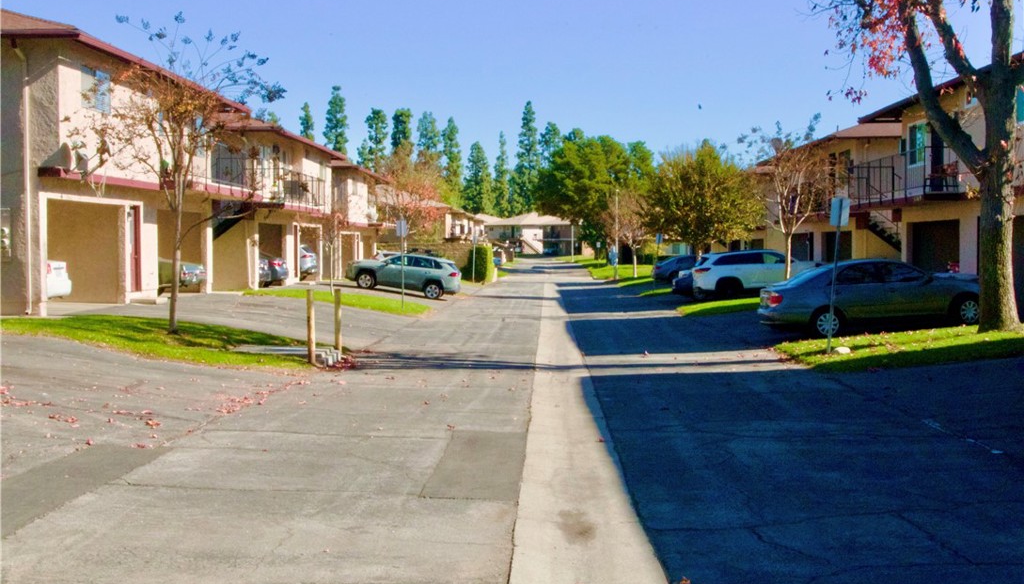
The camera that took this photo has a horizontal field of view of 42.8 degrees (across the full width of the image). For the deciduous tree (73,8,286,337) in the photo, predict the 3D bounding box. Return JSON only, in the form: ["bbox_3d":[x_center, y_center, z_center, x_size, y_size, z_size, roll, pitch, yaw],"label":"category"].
[{"bbox_3d":[-6.123,-2.197,23.900,3.840,5.876,3.700,0,2,0],"label":"deciduous tree"}]

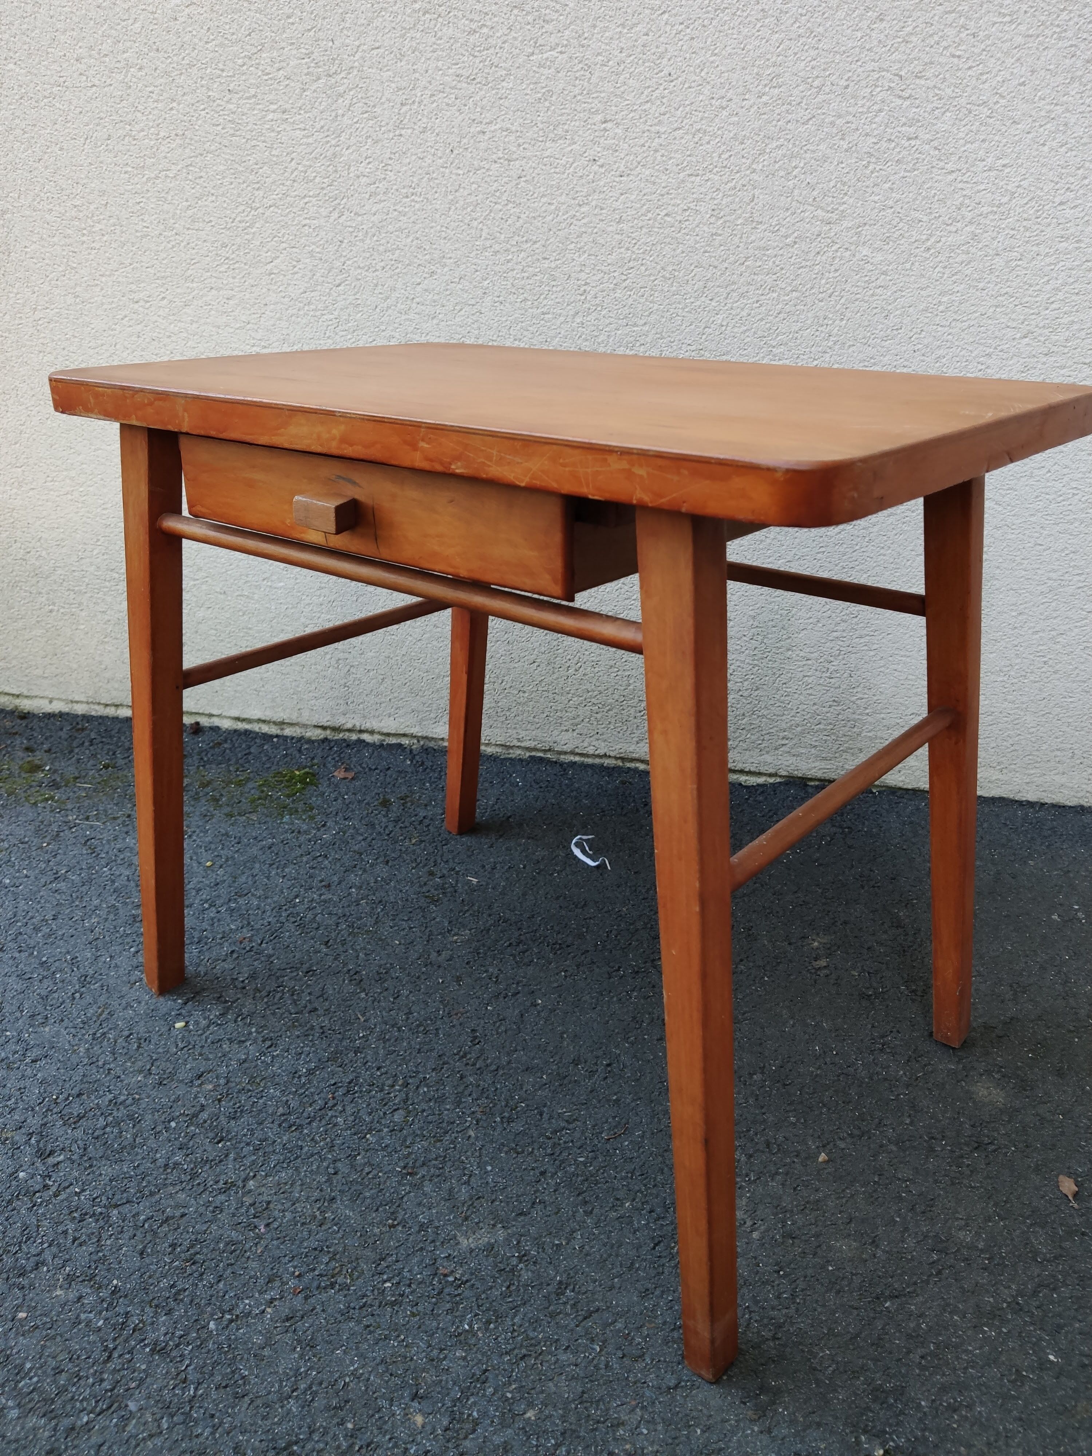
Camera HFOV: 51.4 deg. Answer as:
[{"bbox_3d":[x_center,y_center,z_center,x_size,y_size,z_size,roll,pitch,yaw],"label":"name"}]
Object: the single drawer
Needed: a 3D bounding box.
[{"bbox_3d":[-0.045,-0.245,1.095,0.479,0.087,0.411,18,29,36],"label":"single drawer"}]

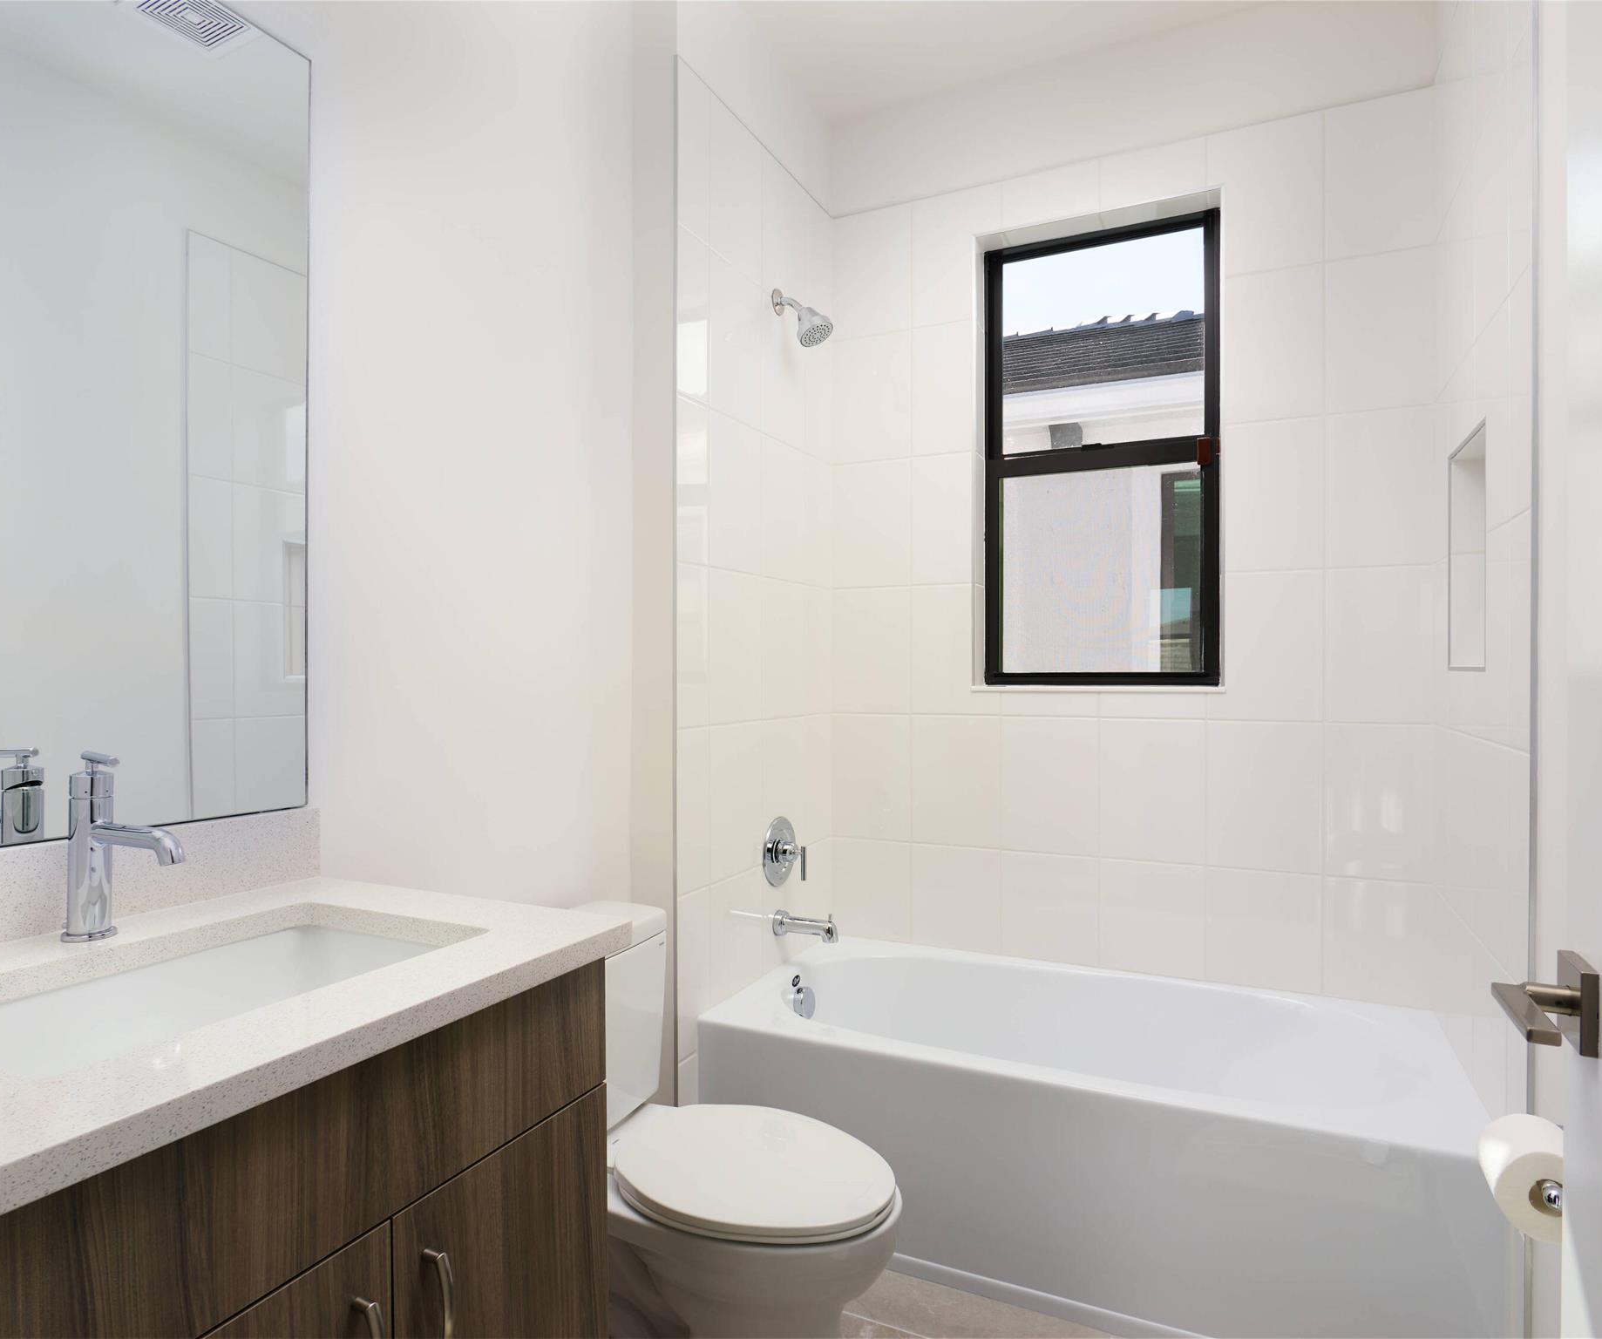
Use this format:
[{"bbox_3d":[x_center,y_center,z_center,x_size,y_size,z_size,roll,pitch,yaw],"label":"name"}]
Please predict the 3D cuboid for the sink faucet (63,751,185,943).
[{"bbox_3d":[-0.743,0.196,1.016,0.189,0.207,0.066,0,0,26],"label":"sink faucet"}]

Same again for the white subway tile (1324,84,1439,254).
[{"bbox_3d":[1.326,-1.133,2.129,0.219,0.360,0.010,0,0,25],"label":"white subway tile"}]

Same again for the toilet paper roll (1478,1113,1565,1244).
[{"bbox_3d":[0.901,0.614,1.125,0.107,0.107,0.102,0,0,26],"label":"toilet paper roll"}]

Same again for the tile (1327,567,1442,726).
[{"bbox_3d":[1.336,-0.055,2.151,0.215,0.362,0.010,0,0,26],"label":"tile"}]

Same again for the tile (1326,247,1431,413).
[{"bbox_3d":[1.326,-0.773,2.130,0.219,0.360,0.010,0,0,25],"label":"tile"}]

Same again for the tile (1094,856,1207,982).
[{"bbox_3d":[0.888,0.627,2.350,0.253,0.278,0.010,0,0,26],"label":"tile"}]

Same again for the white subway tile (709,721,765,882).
[{"bbox_3d":[-0.155,0.308,2.216,0.010,0.360,0.259,0,0,25],"label":"white subway tile"}]

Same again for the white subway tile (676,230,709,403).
[{"bbox_3d":[-0.239,-0.773,2.036,0.010,0.361,0.129,0,0,26],"label":"white subway tile"}]

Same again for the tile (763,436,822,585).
[{"bbox_3d":[-0.020,-0.415,2.496,0.010,0.361,0.376,0,0,26],"label":"tile"}]

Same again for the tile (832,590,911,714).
[{"bbox_3d":[0.206,-0.054,2.698,0.246,0.364,0.010,0,0,26],"label":"tile"}]

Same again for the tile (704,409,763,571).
[{"bbox_3d":[-0.156,-0.413,2.211,0.010,0.361,0.256,0,0,26],"label":"tile"}]

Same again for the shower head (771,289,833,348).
[{"bbox_3d":[0.010,-0.904,2.368,0.158,0.157,0.090,0,0,25],"label":"shower head"}]

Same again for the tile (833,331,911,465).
[{"bbox_3d":[0.205,-0.782,2.696,0.246,0.364,0.010,0,0,26],"label":"tile"}]

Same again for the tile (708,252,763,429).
[{"bbox_3d":[-0.157,-0.774,2.209,0.010,0.361,0.256,0,0,26],"label":"tile"}]

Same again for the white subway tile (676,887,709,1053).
[{"bbox_3d":[-0.237,0.668,2.043,0.010,0.360,0.127,0,0,25],"label":"white subway tile"}]

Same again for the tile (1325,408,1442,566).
[{"bbox_3d":[1.336,-0.419,2.149,0.215,0.362,0.010,0,0,26],"label":"tile"}]

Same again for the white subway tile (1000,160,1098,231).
[{"bbox_3d":[0.656,-1.247,2.448,0.253,0.134,0.010,0,0,25],"label":"white subway tile"}]

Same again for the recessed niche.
[{"bbox_3d":[1.341,-0.221,1.794,0.090,0.453,0.341,0,0,26],"label":"recessed niche"}]

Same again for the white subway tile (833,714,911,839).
[{"bbox_3d":[0.205,0.306,2.674,0.246,0.361,0.010,0,0,26],"label":"white subway tile"}]

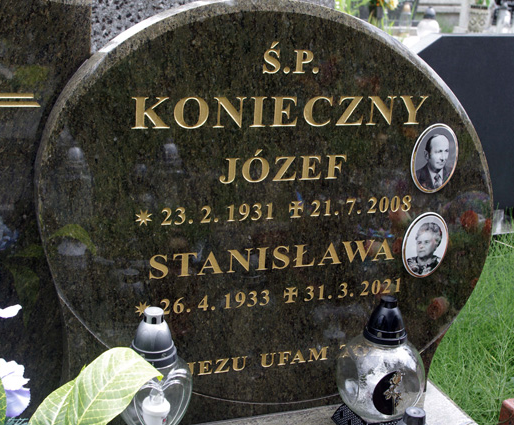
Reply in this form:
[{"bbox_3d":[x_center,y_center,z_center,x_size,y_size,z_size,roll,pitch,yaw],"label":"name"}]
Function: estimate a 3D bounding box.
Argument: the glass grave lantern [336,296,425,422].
[{"bbox_3d":[0.223,0.268,1.542,0.156,0.246,0.156,3,17,-1],"label":"glass grave lantern"}]

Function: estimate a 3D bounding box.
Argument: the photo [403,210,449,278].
[{"bbox_3d":[0.317,0.063,1.611,0.095,0.124,0.014,-3,18,-21],"label":"photo"}]

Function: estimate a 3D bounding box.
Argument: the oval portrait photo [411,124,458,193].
[{"bbox_3d":[0.324,-0.094,1.563,0.095,0.126,0.014,-3,18,-21],"label":"oval portrait photo"}]

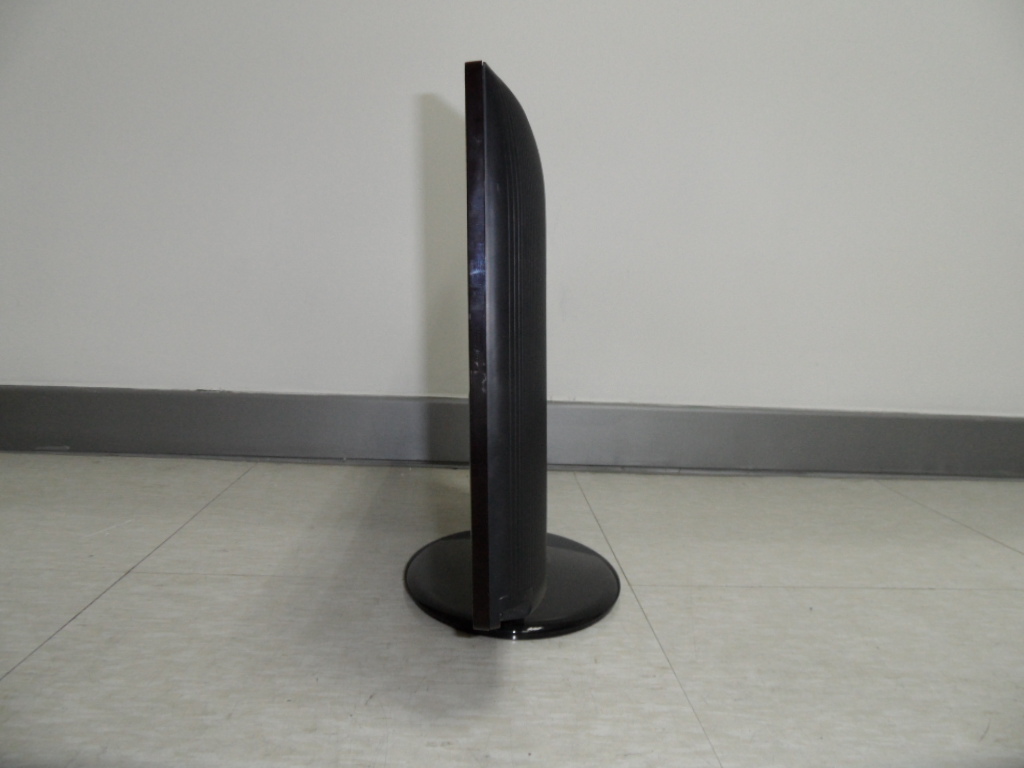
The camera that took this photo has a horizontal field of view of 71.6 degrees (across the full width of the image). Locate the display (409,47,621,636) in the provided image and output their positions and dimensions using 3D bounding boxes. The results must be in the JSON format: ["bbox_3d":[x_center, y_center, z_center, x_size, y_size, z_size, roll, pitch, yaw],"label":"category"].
[{"bbox_3d":[0.008,-0.008,0.615,0.194,0.381,0.469,2,8,-3],"label":"display"}]

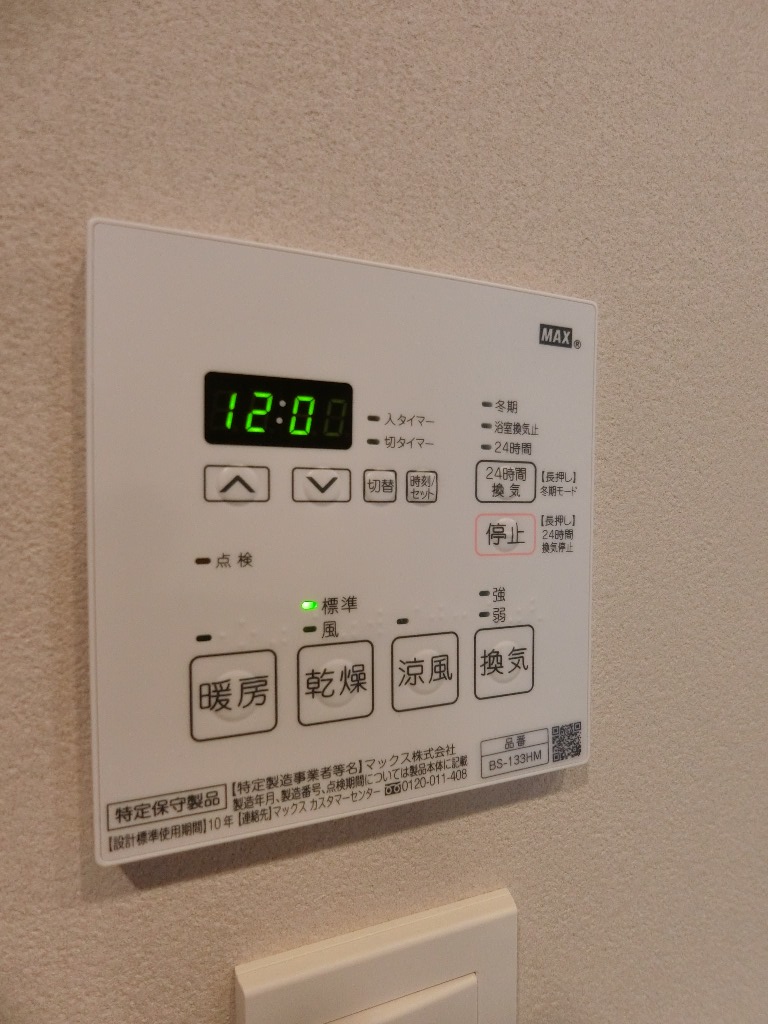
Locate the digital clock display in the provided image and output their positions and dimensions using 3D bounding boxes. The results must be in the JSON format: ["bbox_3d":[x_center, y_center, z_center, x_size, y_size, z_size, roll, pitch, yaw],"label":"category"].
[{"bbox_3d":[-0.021,-0.020,0.116,0.030,0.014,0.004,0,2,-22],"label":"digital clock display"}]

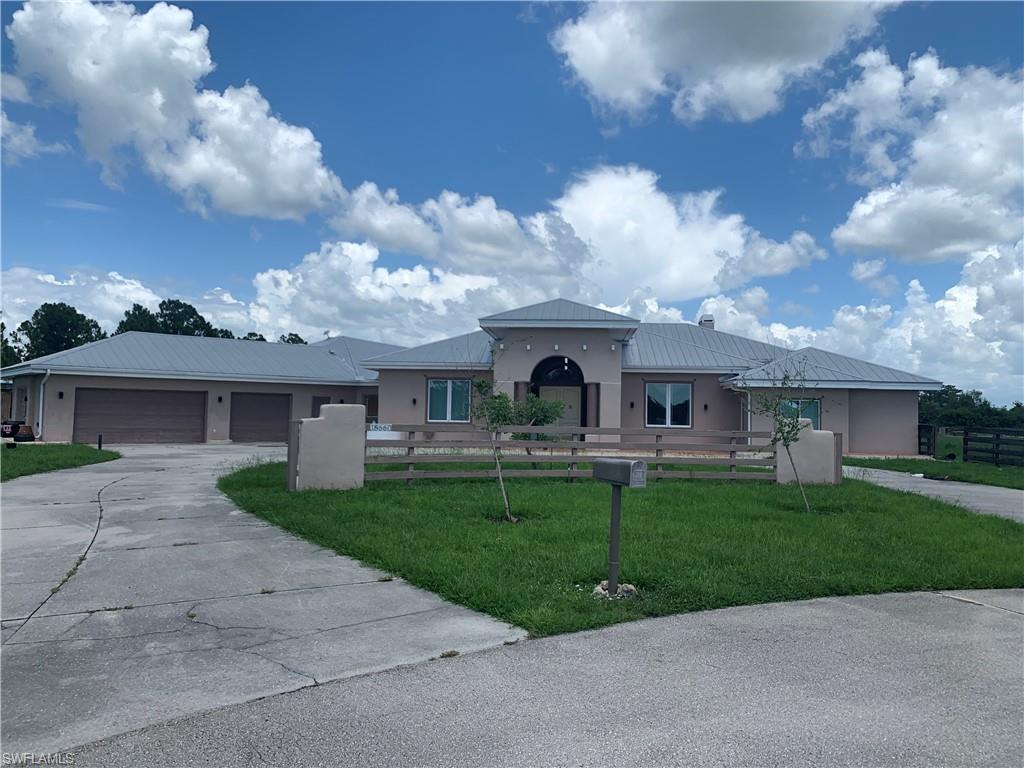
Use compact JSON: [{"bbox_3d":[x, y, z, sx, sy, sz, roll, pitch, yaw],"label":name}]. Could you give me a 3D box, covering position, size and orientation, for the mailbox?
[{"bbox_3d":[0.966,0.792,6.940,0.185,0.236,0.515,4,-4,-33],"label":"mailbox"}]

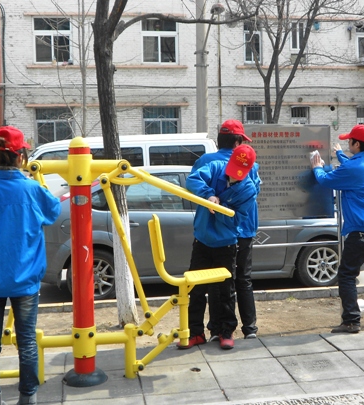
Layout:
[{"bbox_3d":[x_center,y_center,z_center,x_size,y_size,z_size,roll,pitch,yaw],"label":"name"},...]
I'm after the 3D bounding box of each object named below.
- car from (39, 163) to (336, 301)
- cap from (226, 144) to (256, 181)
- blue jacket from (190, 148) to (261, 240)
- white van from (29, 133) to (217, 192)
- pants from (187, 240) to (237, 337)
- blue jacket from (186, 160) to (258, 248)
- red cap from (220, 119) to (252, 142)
[{"bbox_3d":[0.270,0.300,8.680,4.340,1.490,1.820,-2,5,-9],"label":"car"},{"bbox_3d":[0.432,-0.290,4.870,0.190,0.160,0.260,24,50,0],"label":"cap"},{"bbox_3d":[0.352,-0.071,5.300,0.530,0.690,0.360,0,5,14],"label":"blue jacket"},{"bbox_3d":[-1.570,-0.410,14.500,4.550,1.970,1.720,-2,5,-9],"label":"white van"},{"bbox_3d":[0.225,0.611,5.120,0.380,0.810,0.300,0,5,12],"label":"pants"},{"bbox_3d":[0.302,0.015,5.000,0.530,0.600,0.380,8,12,2],"label":"blue jacket"},{"bbox_3d":[0.417,-0.567,5.280,0.250,0.150,0.180,-6,7,-38],"label":"red cap"}]

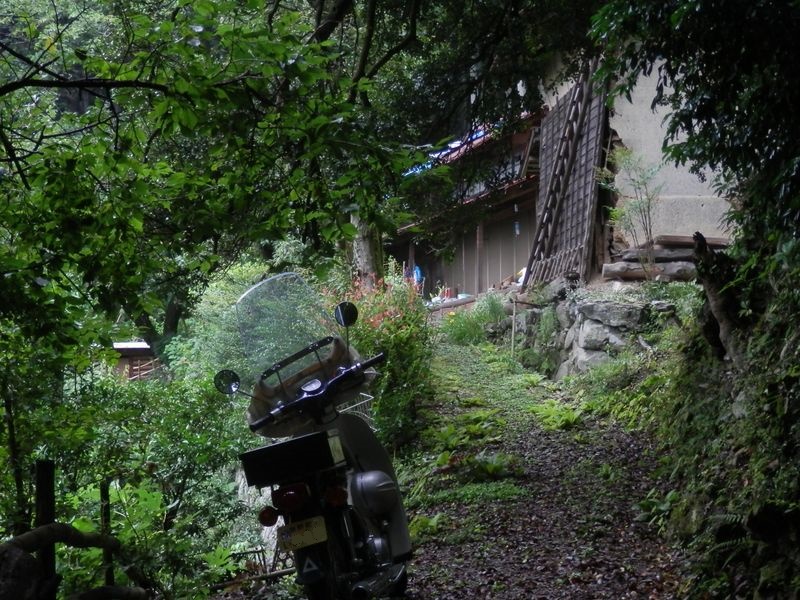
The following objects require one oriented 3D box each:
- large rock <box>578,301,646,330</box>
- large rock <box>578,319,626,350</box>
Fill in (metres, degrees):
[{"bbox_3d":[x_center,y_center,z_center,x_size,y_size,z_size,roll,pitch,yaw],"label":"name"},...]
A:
[{"bbox_3d":[2.844,0.208,18.600,0.840,0.360,0.600,1,-4,-10],"label":"large rock"},{"bbox_3d":[2.709,0.468,18.550,0.600,0.410,0.520,1,-4,-10],"label":"large rock"}]

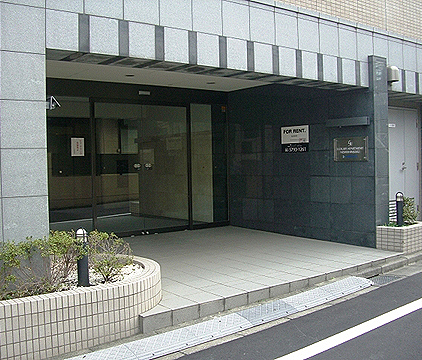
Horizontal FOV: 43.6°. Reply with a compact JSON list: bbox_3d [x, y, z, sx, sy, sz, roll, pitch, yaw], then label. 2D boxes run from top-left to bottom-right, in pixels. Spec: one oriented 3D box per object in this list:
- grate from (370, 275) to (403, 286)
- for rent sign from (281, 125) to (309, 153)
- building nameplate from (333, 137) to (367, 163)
[{"bbox_3d":[1.970,1.168,6.088,0.440,0.030,0.270,-3,3,-39],"label":"grate"},{"bbox_3d":[1.399,-0.668,8.683,0.030,0.445,0.640,-3,3,-35],"label":"for rent sign"},{"bbox_3d":[2.059,-0.440,7.737,0.035,0.355,0.630,-3,3,-35],"label":"building nameplate"}]

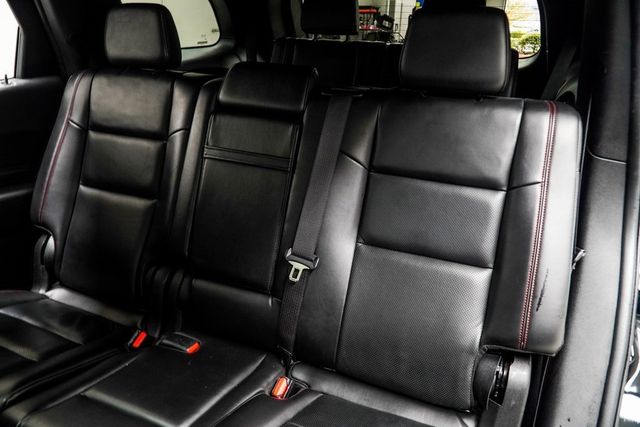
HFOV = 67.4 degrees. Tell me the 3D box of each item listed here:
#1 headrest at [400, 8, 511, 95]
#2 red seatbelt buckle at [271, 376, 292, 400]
[{"bbox_3d":[0.264,-0.314,0.940,0.207,0.157,0.110,11,15,22],"label":"headrest"},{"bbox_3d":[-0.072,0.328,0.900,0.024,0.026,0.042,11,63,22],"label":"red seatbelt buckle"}]

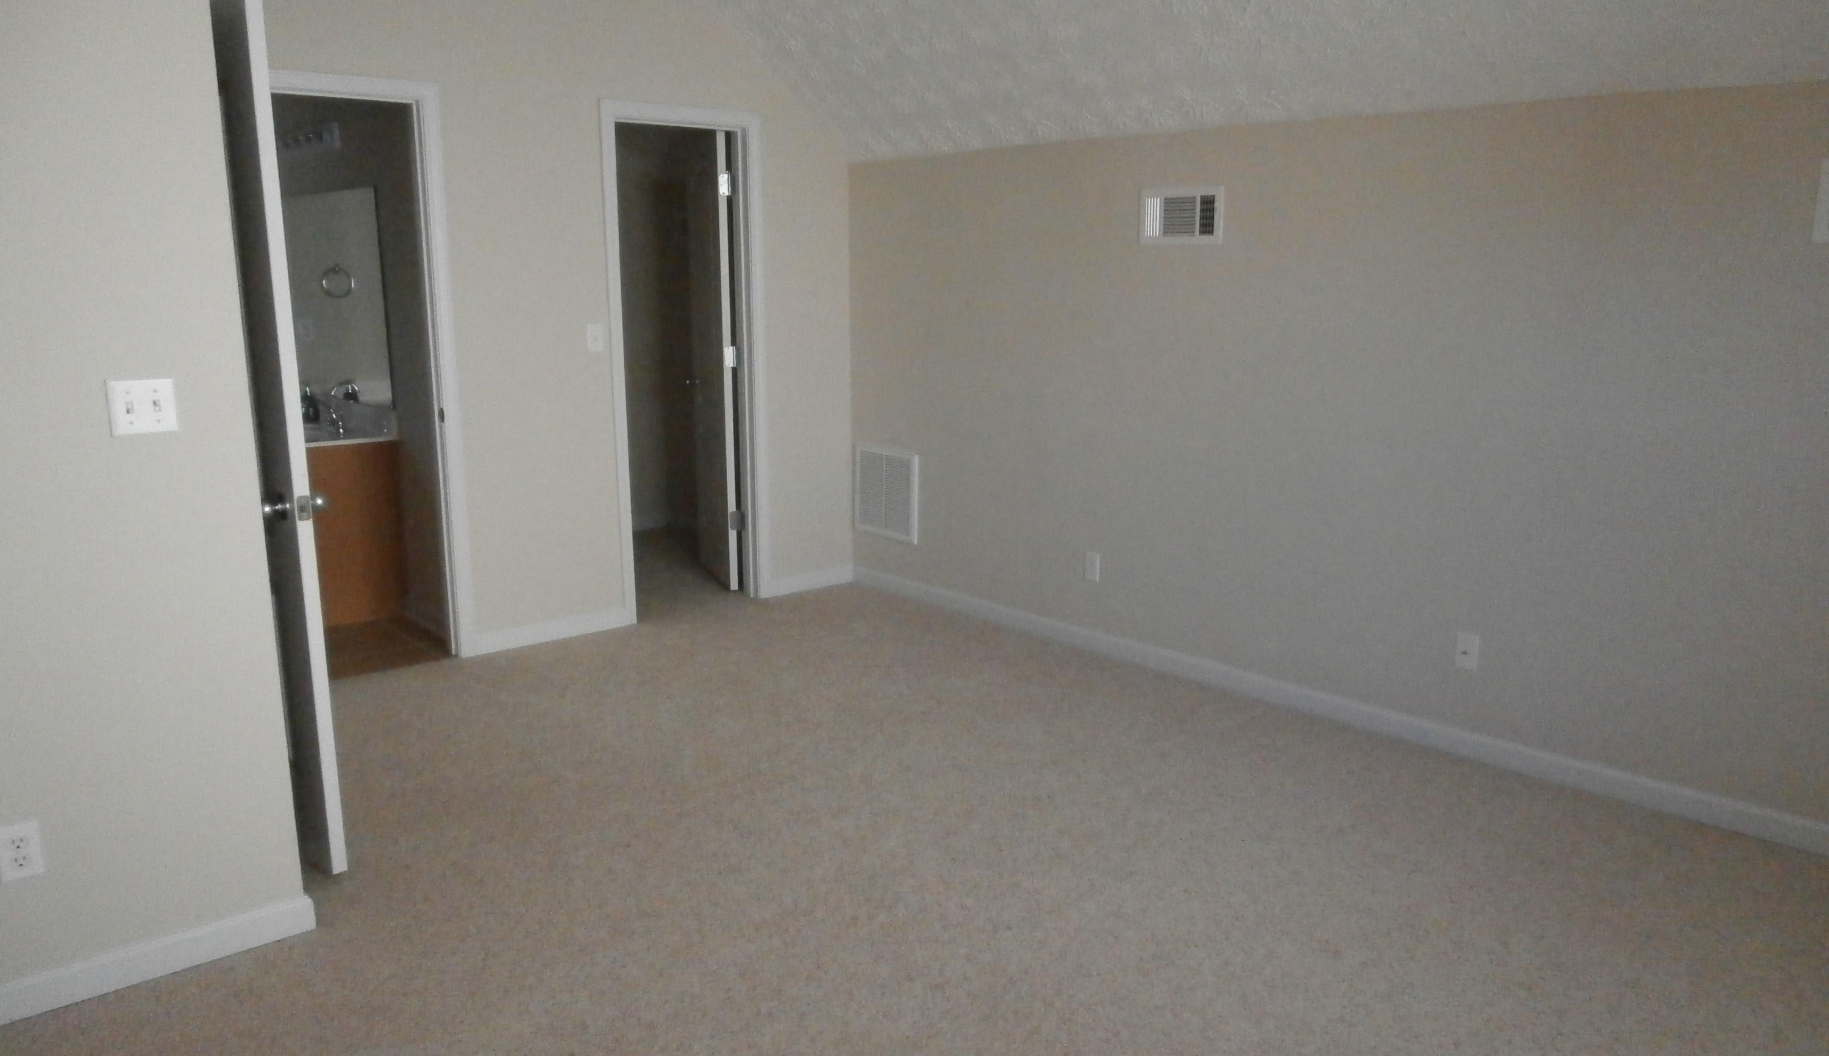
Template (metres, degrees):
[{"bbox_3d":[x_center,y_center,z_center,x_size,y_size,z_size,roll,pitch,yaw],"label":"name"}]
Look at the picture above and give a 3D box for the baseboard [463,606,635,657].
[{"bbox_3d":[-1.453,0.407,5.077,0.728,0.088,0.018,-10,15,-40],"label":"baseboard"}]

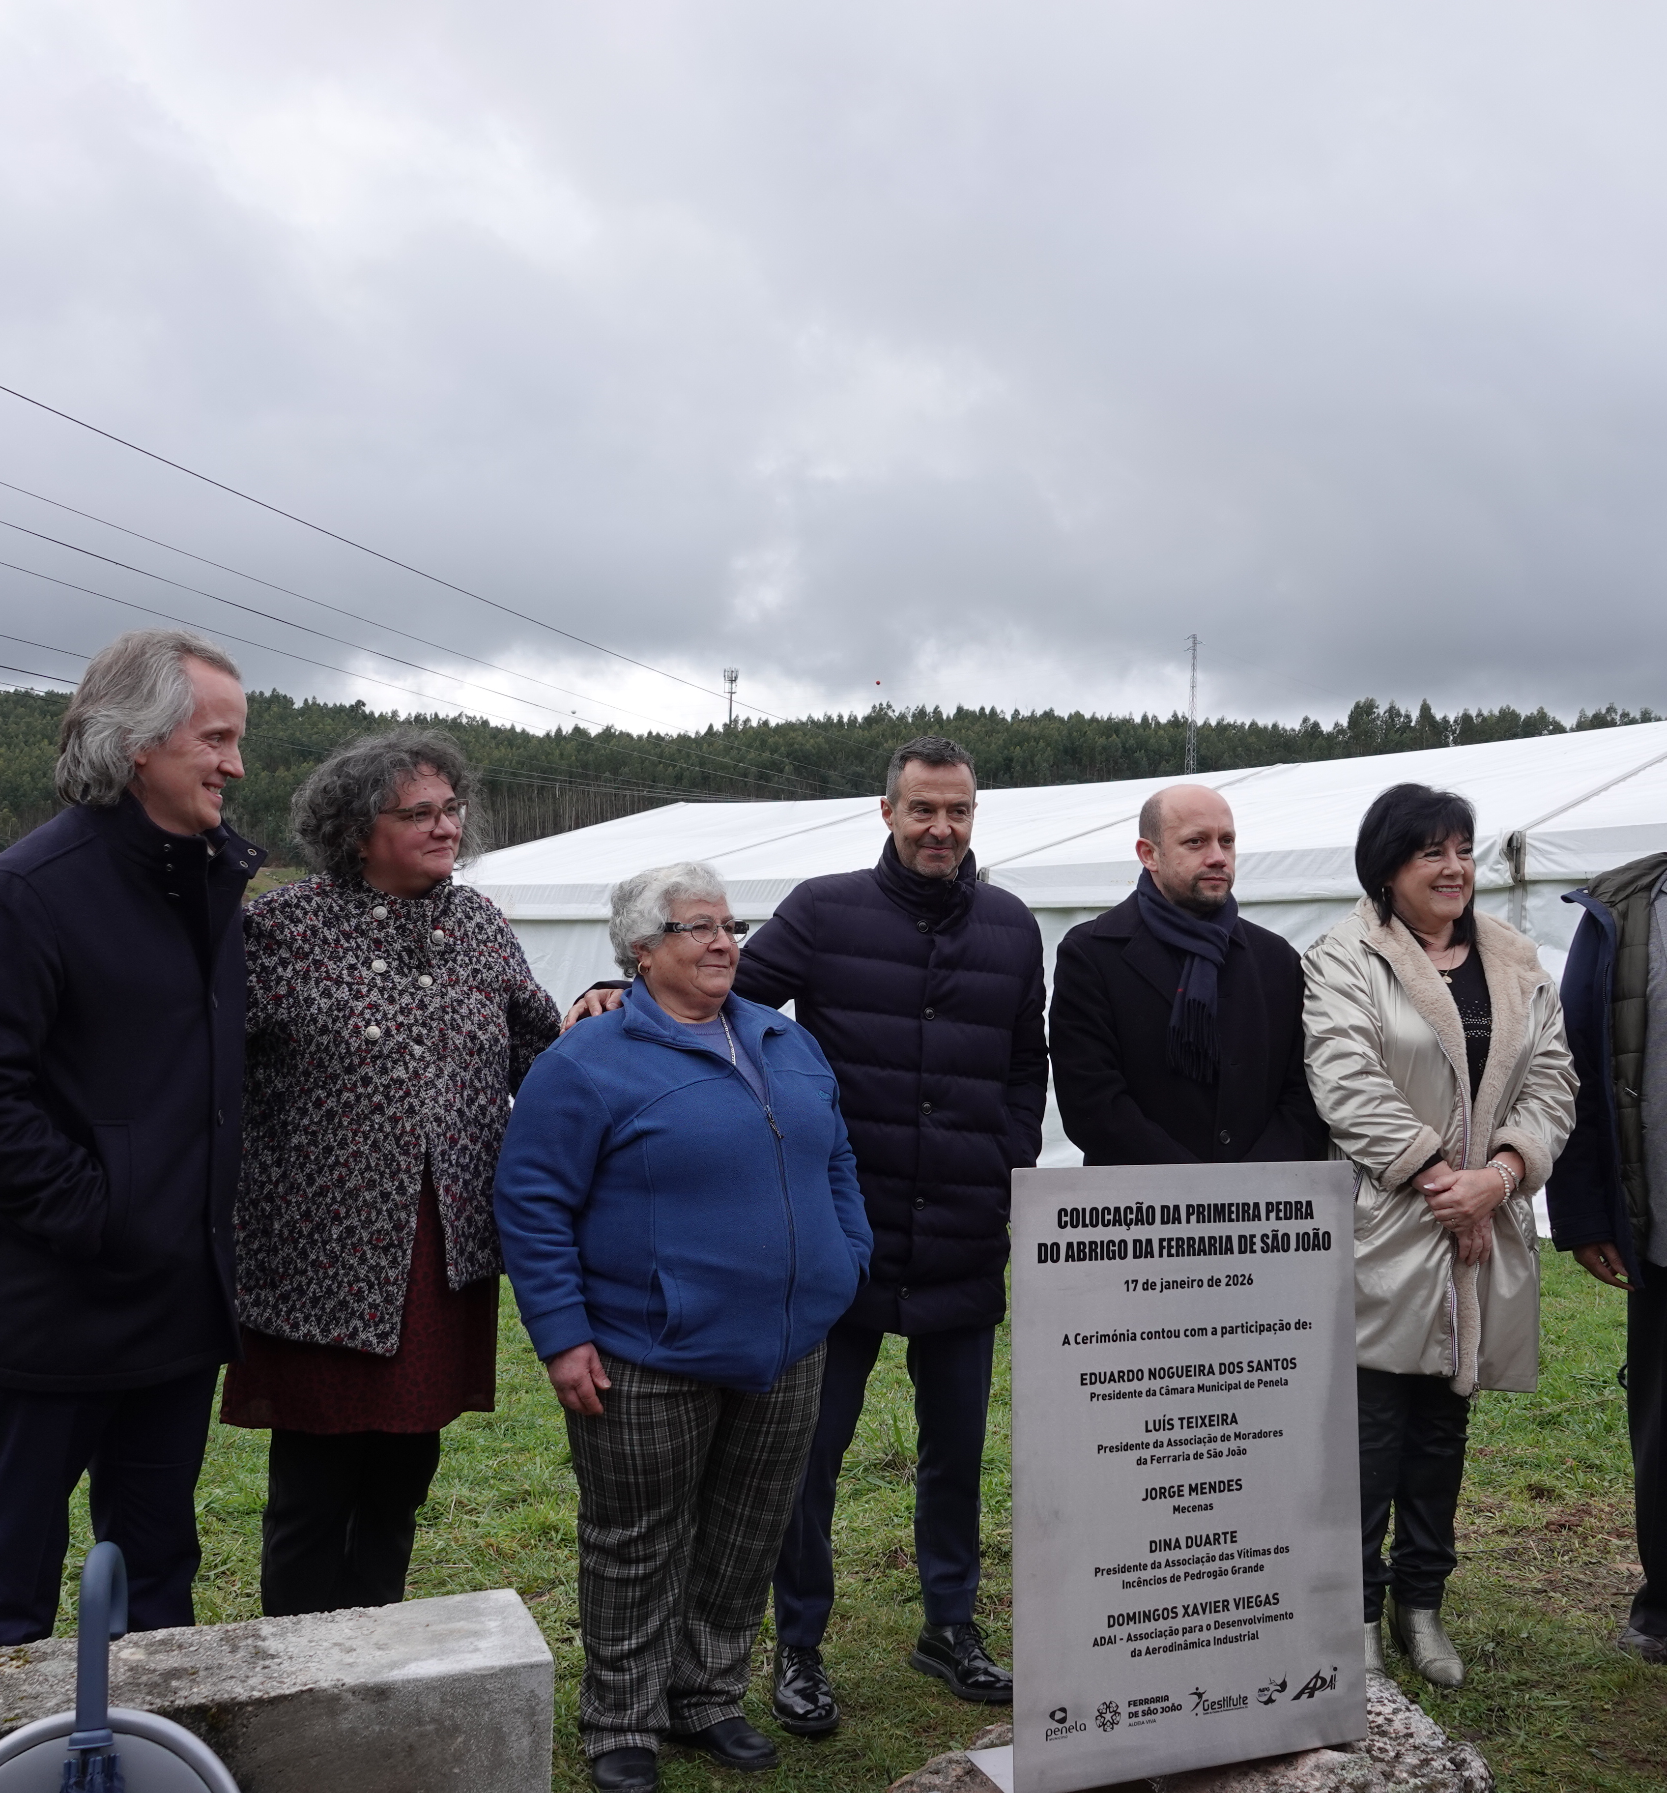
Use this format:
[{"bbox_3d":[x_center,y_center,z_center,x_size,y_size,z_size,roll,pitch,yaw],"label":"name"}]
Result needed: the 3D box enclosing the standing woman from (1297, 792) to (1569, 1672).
[{"bbox_3d":[1.146,0.620,3.400,0.510,1.665,0.400,2,-1,4],"label":"standing woman"}]

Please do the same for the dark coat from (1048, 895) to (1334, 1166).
[{"bbox_3d":[0.685,0.462,3.470,0.530,0.950,0.360,2,-1,-2],"label":"dark coat"}]

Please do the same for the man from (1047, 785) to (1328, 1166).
[{"bbox_3d":[0.685,0.628,3.470,0.530,1.690,0.380,2,-1,-2],"label":"man"}]

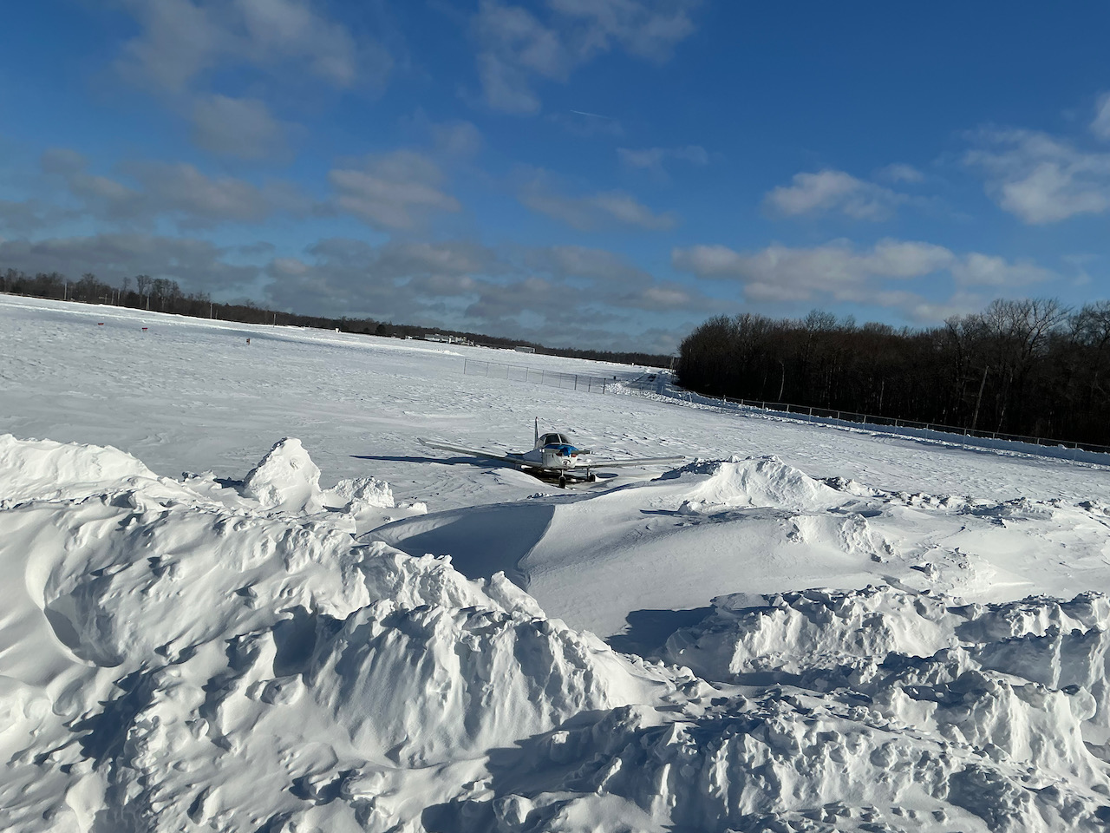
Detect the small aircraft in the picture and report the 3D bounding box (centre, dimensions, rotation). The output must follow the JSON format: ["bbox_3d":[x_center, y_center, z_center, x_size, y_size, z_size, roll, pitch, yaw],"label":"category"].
[{"bbox_3d":[-0.162,1.381,35.687,10.670,2.220,7.250,4,3,-11],"label":"small aircraft"}]

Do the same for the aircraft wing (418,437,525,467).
[{"bbox_3d":[-3.025,1.260,34.358,4.500,0.290,1.600,11,2,-11],"label":"aircraft wing"}]

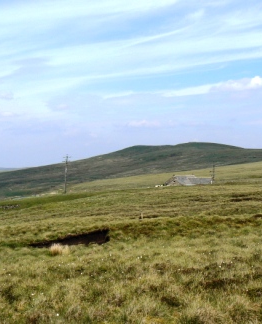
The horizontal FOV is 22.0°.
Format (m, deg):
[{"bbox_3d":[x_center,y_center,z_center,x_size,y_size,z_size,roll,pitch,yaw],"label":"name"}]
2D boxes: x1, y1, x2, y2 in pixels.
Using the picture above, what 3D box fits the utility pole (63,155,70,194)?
[{"bbox_3d":[-13.147,2.560,138.000,1.400,8.150,0.300,2,-1,-6],"label":"utility pole"}]

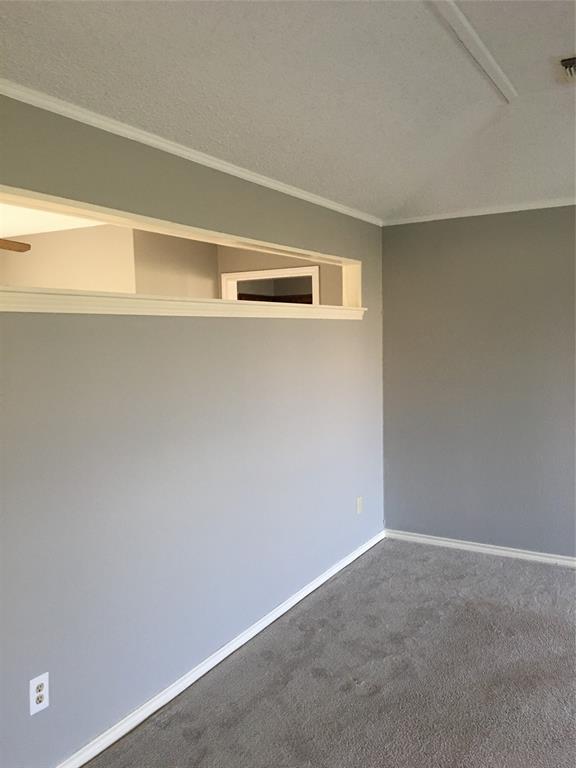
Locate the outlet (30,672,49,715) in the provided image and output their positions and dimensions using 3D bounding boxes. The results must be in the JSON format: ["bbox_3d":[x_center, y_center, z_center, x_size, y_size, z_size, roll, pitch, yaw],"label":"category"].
[{"bbox_3d":[-0.841,1.053,2.187,0.009,0.122,0.075,2,5,30],"label":"outlet"}]

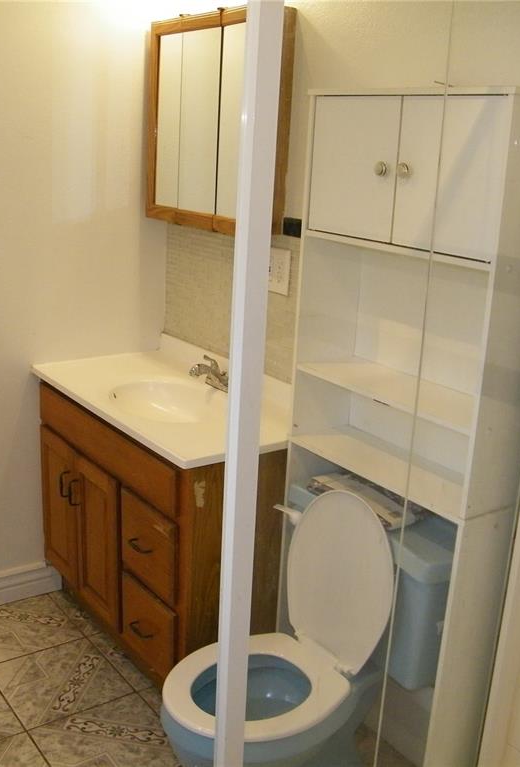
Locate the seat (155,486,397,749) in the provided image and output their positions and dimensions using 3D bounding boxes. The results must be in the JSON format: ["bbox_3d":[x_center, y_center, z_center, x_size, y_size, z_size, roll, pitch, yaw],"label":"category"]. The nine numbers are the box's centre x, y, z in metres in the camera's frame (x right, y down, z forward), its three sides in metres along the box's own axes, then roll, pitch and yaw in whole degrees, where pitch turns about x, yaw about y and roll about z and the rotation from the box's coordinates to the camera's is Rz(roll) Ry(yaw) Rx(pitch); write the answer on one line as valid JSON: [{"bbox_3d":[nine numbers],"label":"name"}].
[{"bbox_3d":[0.013,0.459,1.726,0.428,0.426,0.349,-8,19,-35],"label":"seat"}]

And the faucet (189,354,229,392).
[{"bbox_3d":[-0.137,-0.032,2.451,0.164,0.108,0.162,-8,19,-35],"label":"faucet"}]

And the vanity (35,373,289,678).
[{"bbox_3d":[-0.271,0.431,2.507,0.480,0.782,0.934,-8,19,-35],"label":"vanity"}]

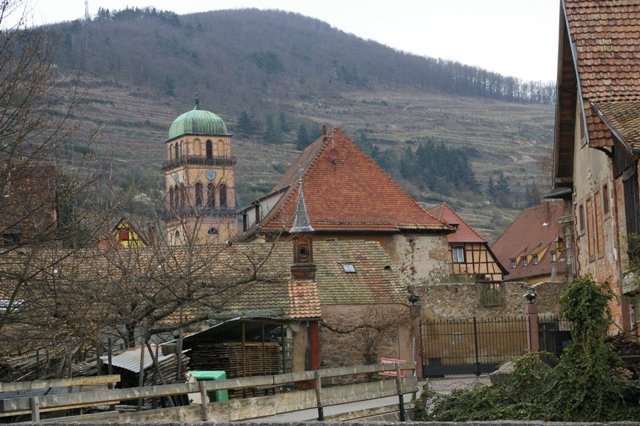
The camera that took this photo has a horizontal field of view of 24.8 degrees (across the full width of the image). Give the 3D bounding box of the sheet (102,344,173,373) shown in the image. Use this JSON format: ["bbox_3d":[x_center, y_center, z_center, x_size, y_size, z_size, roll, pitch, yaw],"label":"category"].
[{"bbox_3d":[-3.712,2.998,30.000,0.800,0.070,1.520,14,15,22],"label":"sheet"}]

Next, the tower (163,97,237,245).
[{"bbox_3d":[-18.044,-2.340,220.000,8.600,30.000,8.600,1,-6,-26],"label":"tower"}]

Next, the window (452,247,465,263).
[{"bbox_3d":[9.221,2.763,97.000,0.860,1.060,0.150,0,-6,-25],"label":"window"}]

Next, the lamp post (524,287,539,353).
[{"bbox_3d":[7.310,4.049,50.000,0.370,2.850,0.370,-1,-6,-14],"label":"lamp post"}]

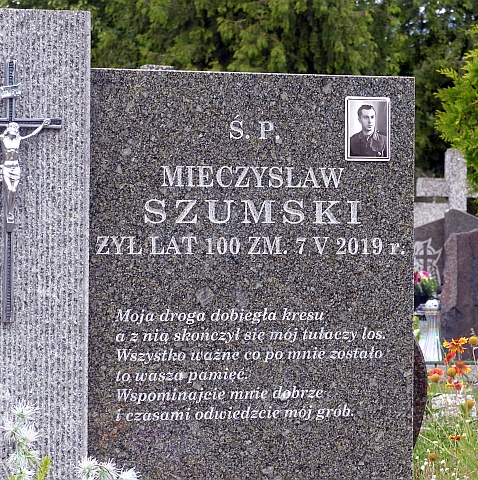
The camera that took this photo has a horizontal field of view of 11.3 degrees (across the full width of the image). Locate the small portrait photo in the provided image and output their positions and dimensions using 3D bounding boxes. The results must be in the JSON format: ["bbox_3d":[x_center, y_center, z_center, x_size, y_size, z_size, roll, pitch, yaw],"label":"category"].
[{"bbox_3d":[0.243,-0.209,4.560,0.090,0.119,0.009,0,0,-20],"label":"small portrait photo"}]

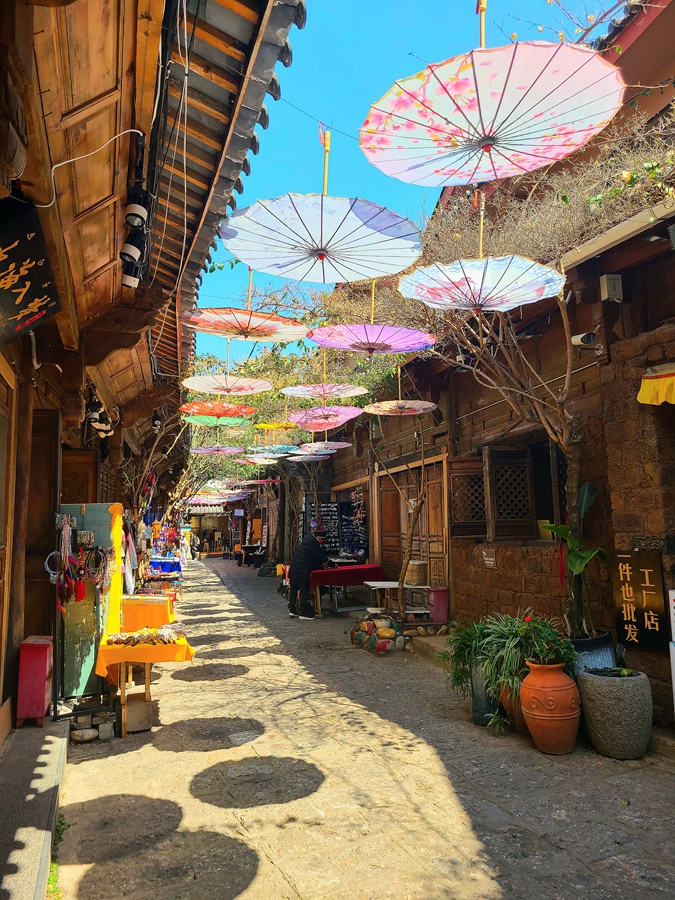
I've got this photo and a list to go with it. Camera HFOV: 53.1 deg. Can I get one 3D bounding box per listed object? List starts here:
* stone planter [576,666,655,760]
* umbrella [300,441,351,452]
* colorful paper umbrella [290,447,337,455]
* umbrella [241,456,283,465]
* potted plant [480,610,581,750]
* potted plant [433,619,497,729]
[{"bbox_3d":[1.922,1.812,4.674,0.480,0.515,0.480,-1,-7,0],"label":"stone planter"},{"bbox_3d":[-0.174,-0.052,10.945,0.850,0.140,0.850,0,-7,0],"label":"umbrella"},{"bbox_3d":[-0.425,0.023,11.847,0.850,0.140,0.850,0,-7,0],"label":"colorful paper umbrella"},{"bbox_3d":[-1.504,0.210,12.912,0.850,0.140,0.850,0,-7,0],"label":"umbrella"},{"bbox_3d":[1.275,1.568,4.699,0.660,0.920,0.560,-1,-6,0],"label":"potted plant"},{"bbox_3d":[0.981,1.709,5.243,0.500,0.760,0.460,-1,-6,0],"label":"potted plant"}]

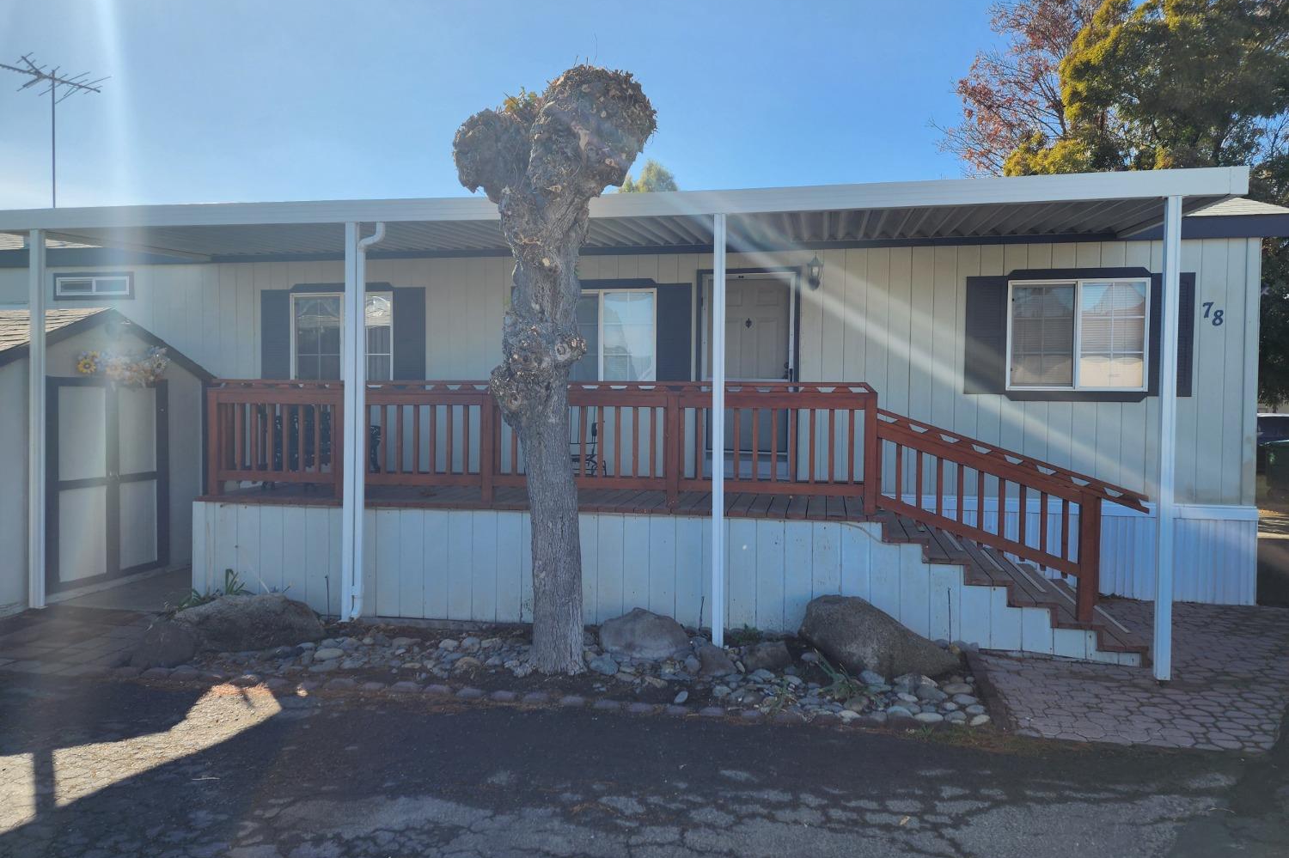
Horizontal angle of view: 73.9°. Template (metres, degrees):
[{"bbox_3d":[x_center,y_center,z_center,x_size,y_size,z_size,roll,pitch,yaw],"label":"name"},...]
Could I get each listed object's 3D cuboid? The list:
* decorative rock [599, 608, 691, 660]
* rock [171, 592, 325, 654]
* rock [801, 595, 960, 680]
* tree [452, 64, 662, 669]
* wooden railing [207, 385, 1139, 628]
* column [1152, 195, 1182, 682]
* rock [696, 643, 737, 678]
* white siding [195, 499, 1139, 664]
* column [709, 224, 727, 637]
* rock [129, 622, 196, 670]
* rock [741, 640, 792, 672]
[{"bbox_3d":[0.004,1.419,6.030,0.630,0.300,0.420,1,1,11],"label":"decorative rock"},{"bbox_3d":[-2.881,1.371,6.220,1.100,0.335,0.660,1,1,11],"label":"rock"},{"bbox_3d":[1.585,1.366,5.750,1.040,0.455,0.600,1,1,11],"label":"rock"},{"bbox_3d":[-0.586,-0.413,5.600,1.280,3.960,0.950,1,1,11],"label":"tree"},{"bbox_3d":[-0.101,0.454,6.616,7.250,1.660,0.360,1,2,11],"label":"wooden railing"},{"bbox_3d":[3.397,0.064,5.559,0.078,3.140,0.078,1,1,11],"label":"column"},{"bbox_3d":[0.472,1.494,5.570,0.265,0.175,0.250,1,1,11],"label":"rock"},{"bbox_3d":[-0.197,1.101,6.550,7.310,0.915,0.100,1,1,11],"label":"white siding"},{"bbox_3d":[0.533,0.012,6.100,0.078,3.085,0.078,1,1,11],"label":"column"},{"bbox_3d":[-3.204,1.418,5.700,0.430,0.250,0.380,1,1,11],"label":"rock"},{"bbox_3d":[0.811,1.504,5.700,0.315,0.160,0.260,1,1,11],"label":"rock"}]

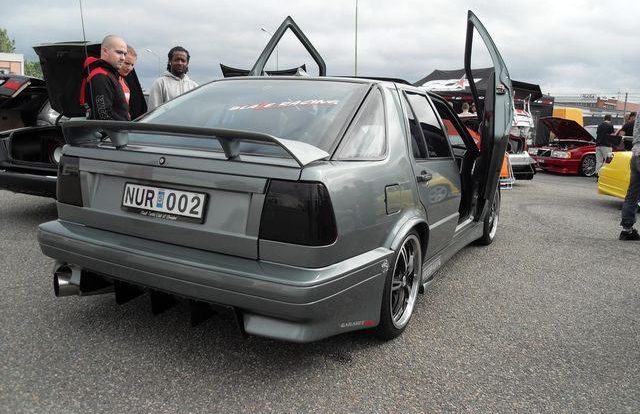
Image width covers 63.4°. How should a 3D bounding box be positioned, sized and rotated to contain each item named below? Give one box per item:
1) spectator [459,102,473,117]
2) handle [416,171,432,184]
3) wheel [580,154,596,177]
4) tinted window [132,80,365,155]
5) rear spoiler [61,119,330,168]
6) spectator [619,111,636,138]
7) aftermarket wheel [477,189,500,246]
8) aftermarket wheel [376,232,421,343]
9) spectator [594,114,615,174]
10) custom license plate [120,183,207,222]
[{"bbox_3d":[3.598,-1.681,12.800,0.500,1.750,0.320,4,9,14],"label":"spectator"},{"bbox_3d":[0.581,-0.165,2.853,0.050,0.060,0.200,8,10,27],"label":"handle"},{"bbox_3d":[7.260,-1.103,14.096,0.630,0.630,0.210,-1,9,-16],"label":"wheel"},{"bbox_3d":[-0.368,-0.529,2.844,1.280,0.090,0.740,8,41,27],"label":"tinted window"},{"bbox_3d":[-0.649,-0.304,2.362,1.420,0.135,0.330,8,10,27],"label":"rear spoiler"},{"bbox_3d":[7.508,-1.448,12.600,0.420,1.700,0.500,-1,9,-18],"label":"spectator"},{"bbox_3d":[1.623,0.070,5.122,0.220,0.610,0.610,8,10,27],"label":"aftermarket wheel"},{"bbox_3d":[0.368,0.386,2.784,0.220,0.610,0.610,8,10,27],"label":"aftermarket wheel"},{"bbox_3d":[7.351,-1.527,13.400,0.500,1.720,0.350,9,11,38],"label":"spectator"},{"bbox_3d":[-0.706,-0.021,2.325,0.510,0.135,0.025,8,-3,27],"label":"custom license plate"}]

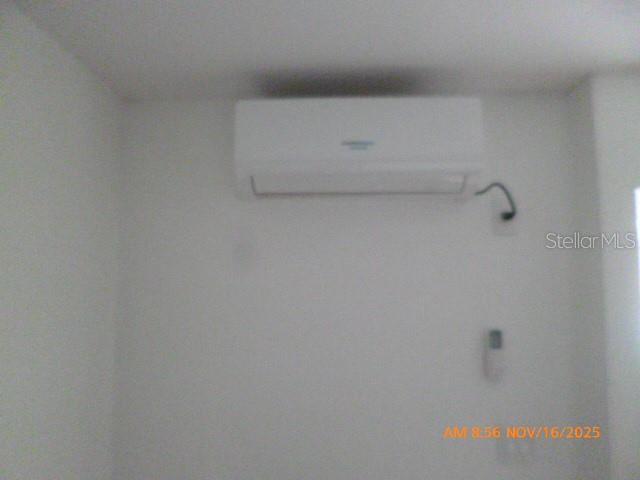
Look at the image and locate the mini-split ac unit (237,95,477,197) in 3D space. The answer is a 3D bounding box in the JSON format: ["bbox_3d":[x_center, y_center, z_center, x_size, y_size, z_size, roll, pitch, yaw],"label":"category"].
[{"bbox_3d":[0.123,-0.295,1.476,0.770,0.292,0.200,0,-4,1],"label":"mini-split ac unit"}]

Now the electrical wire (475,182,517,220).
[{"bbox_3d":[0.601,-0.131,1.517,0.143,0.130,0.070,0,-4,1],"label":"electrical wire"}]

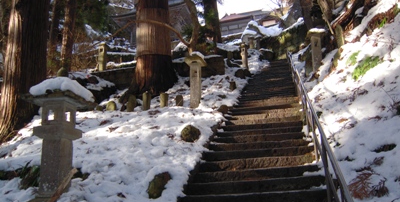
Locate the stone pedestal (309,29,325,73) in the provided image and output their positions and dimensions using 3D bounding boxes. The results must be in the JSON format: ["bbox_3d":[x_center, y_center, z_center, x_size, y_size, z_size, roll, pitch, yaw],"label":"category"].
[{"bbox_3d":[4.250,-1.806,11.800,0.530,1.650,0.530,-5,-14,13],"label":"stone pedestal"}]

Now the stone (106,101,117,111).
[{"bbox_3d":[-2.790,0.173,10.200,0.310,0.320,0.260,1,-14,-12],"label":"stone"}]

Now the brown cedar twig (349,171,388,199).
[{"bbox_3d":[1.979,0.993,3.800,0.420,0.310,0.320,-8,-15,23],"label":"brown cedar twig"}]

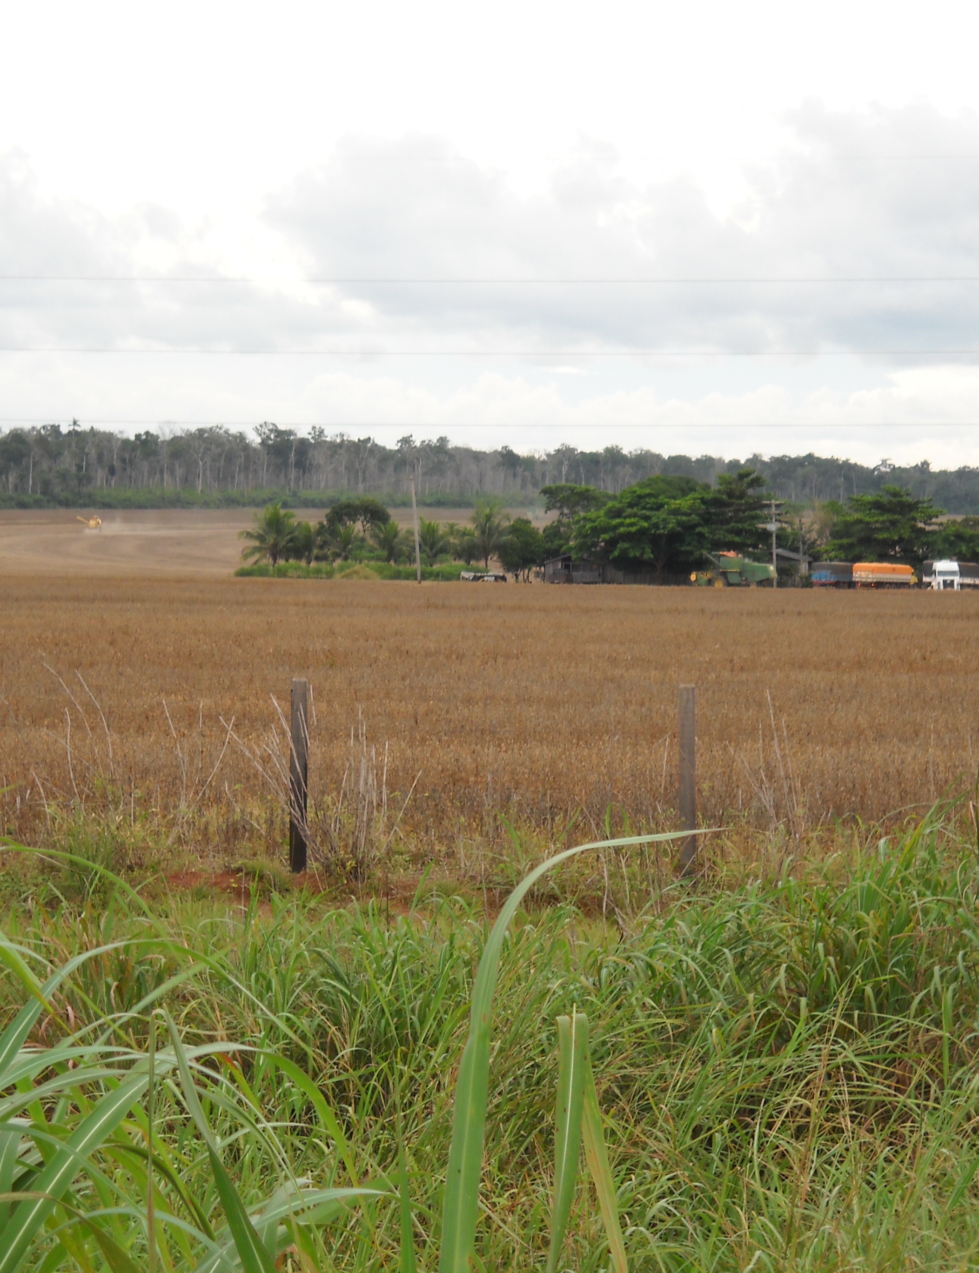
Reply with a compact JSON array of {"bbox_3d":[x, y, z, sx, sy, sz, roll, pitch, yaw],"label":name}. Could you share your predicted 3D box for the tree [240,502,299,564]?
[{"bbox_3d":[-22.220,-10.240,490.000,6.000,6.690,6.000,0,1,0],"label":"tree"}]

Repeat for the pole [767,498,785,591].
[{"bbox_3d":[27.680,-8.890,468.000,1.900,9.200,0.500,0,1,0],"label":"pole"}]

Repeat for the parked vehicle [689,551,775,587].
[{"bbox_3d":[23.500,-6.290,470.000,8.200,3.980,4.600,1,1,30],"label":"parked vehicle"}]

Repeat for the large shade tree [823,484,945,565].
[{"bbox_3d":[39.820,-9.970,490.000,12.300,10.710,11.500,0,1,0],"label":"large shade tree"}]

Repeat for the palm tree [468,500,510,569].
[{"bbox_3d":[0.070,-10.310,490.000,4.500,7.360,4.500,0,1,0],"label":"palm tree"}]

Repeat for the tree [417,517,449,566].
[{"bbox_3d":[-5.670,-9.400,488.000,3.800,5.070,3.800,0,1,0],"label":"tree"}]

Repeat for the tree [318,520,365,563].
[{"bbox_3d":[-14.920,-9.370,490.000,4.800,4.950,4.800,0,1,0],"label":"tree"}]

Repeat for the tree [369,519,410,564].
[{"bbox_3d":[-9.970,-9.370,490.000,4.200,4.950,4.200,0,1,0],"label":"tree"}]

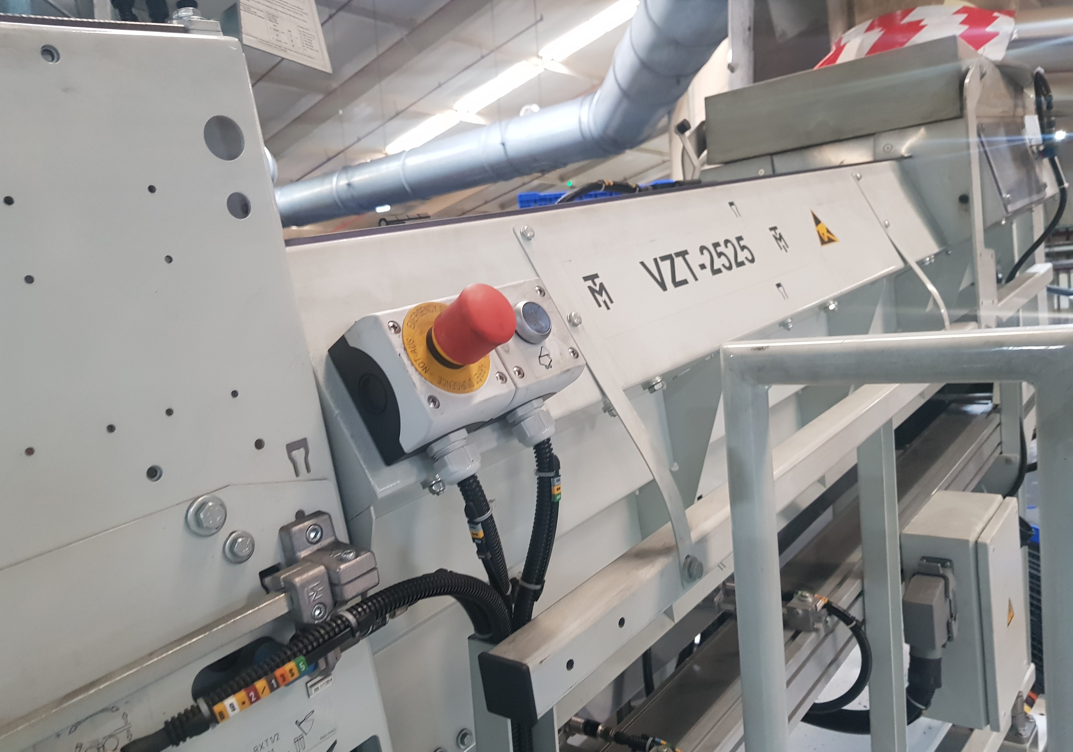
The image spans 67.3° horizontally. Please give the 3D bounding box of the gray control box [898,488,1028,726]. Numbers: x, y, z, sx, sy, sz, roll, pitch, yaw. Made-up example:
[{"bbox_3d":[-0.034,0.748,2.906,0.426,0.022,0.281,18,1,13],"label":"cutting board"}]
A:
[{"bbox_3d":[0.670,0.355,1.253,0.119,0.297,0.185,2,15,43],"label":"gray control box"}]

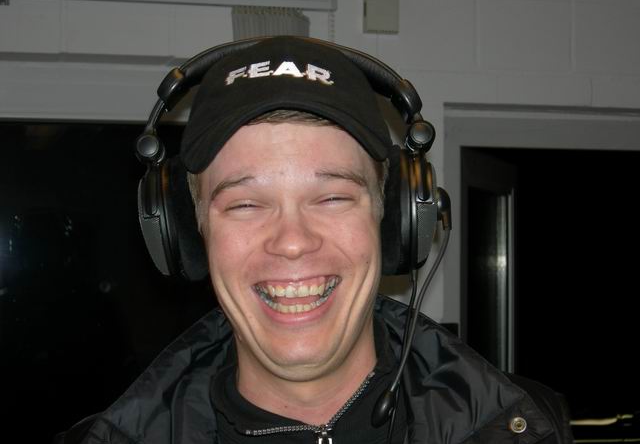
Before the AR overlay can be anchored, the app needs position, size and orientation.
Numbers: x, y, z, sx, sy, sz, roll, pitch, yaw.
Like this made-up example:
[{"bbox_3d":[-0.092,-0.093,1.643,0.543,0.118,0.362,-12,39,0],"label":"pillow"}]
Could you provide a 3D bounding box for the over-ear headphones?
[{"bbox_3d":[-0.025,-0.049,1.045,0.227,0.188,0.096,-2,-2,-3],"label":"over-ear headphones"}]

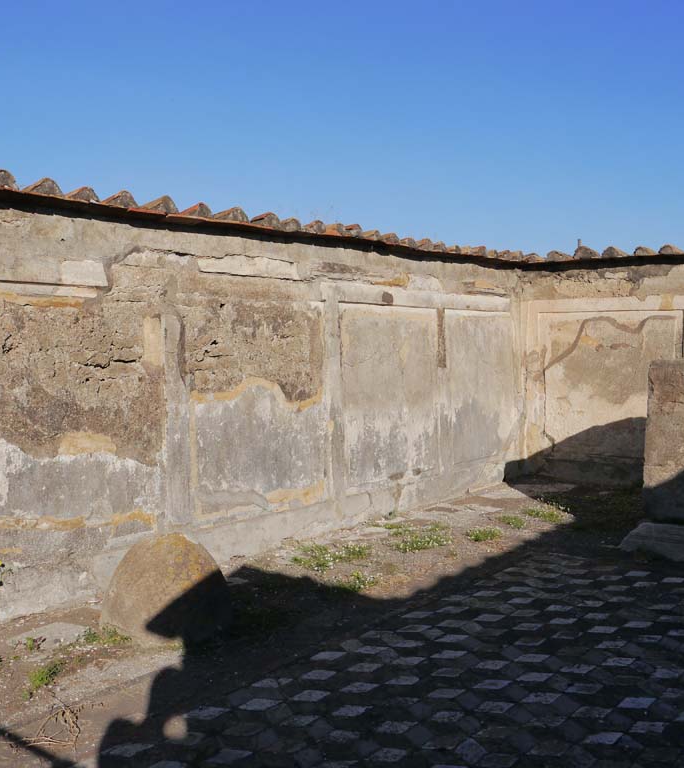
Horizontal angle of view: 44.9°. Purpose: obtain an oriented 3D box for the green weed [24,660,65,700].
[{"bbox_3d":[-1.426,1.398,3.968,0.180,0.117,0.288,-2,3,-20],"label":"green weed"}]

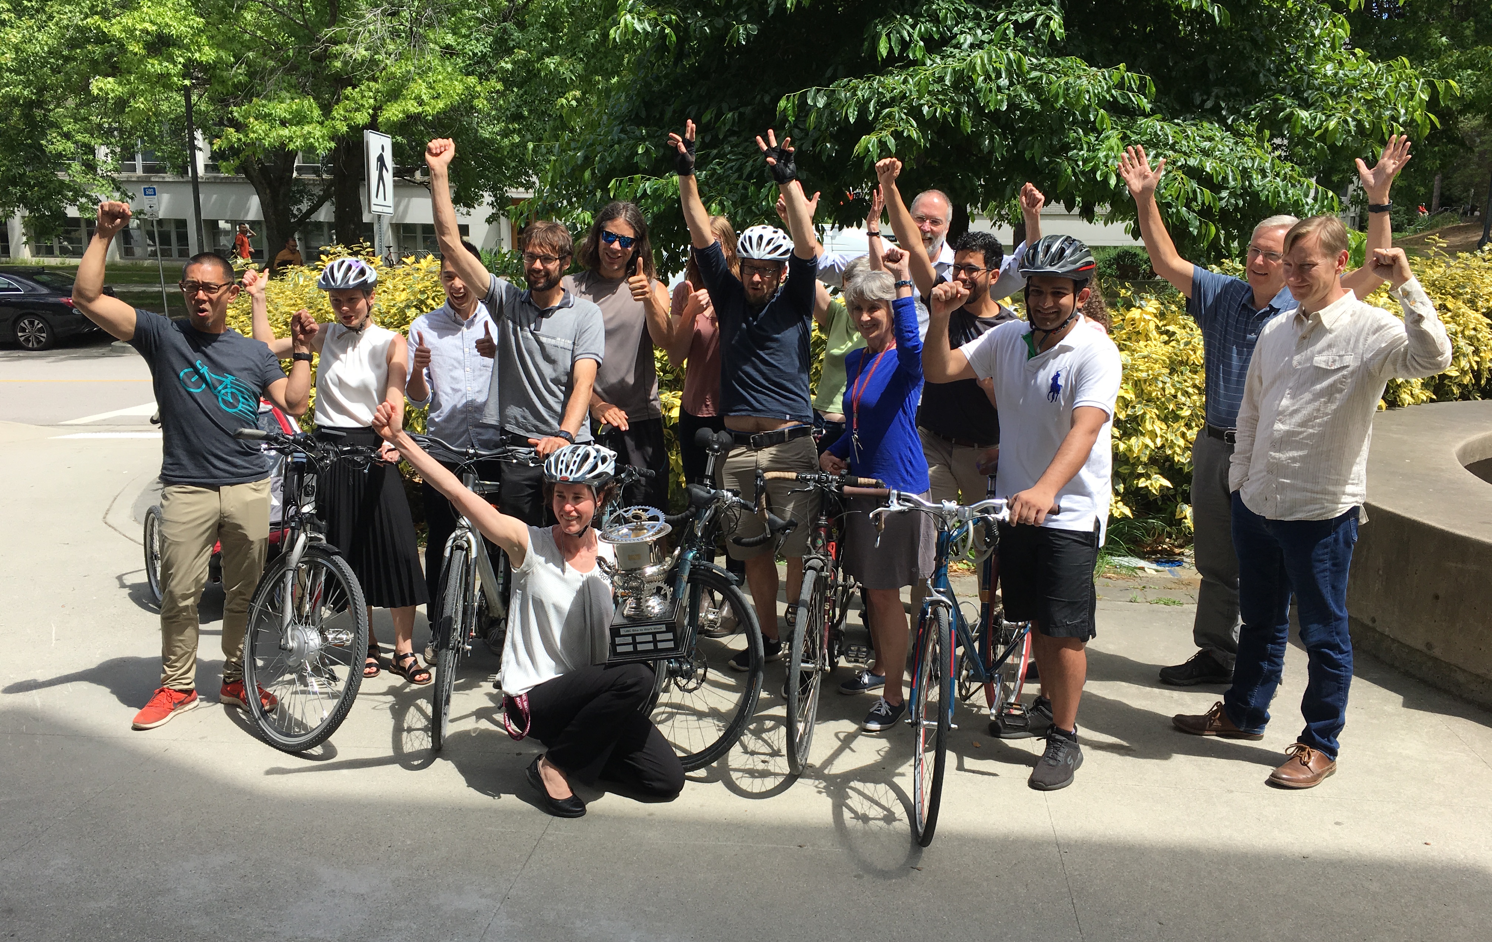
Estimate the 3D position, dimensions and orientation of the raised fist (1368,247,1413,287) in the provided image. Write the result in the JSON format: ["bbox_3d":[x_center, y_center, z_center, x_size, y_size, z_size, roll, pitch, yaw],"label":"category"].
[{"bbox_3d":[1.950,-0.617,3.781,0.115,0.115,0.110,-10,15,-44],"label":"raised fist"}]

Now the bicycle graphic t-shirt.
[{"bbox_3d":[-1.925,-0.260,4.497,0.530,0.610,0.280,-4,11,-20],"label":"bicycle graphic t-shirt"}]

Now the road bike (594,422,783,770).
[{"bbox_3d":[-0.170,0.387,4.678,0.580,1.000,1.620,0,11,0],"label":"road bike"}]

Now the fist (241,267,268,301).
[{"bbox_3d":[-1.885,-0.711,4.780,0.100,0.125,0.090,-2,10,-8],"label":"fist"}]

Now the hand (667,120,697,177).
[{"bbox_3d":[-0.238,-1.199,4.640,0.095,0.200,0.095,8,13,39],"label":"hand"}]

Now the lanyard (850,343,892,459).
[{"bbox_3d":[0.448,-0.250,4.470,0.145,0.425,0.155,5,12,29],"label":"lanyard"}]

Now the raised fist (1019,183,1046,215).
[{"bbox_3d":[1.170,-1.111,5.100,0.095,0.120,0.095,-3,10,-15],"label":"raised fist"}]

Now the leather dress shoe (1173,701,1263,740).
[{"bbox_3d":[1.680,0.873,4.481,0.300,0.120,0.110,2,11,13],"label":"leather dress shoe"}]

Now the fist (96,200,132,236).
[{"bbox_3d":[-2.234,-0.892,4.420,0.110,0.115,0.100,8,10,-16],"label":"fist"}]

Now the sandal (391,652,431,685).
[{"bbox_3d":[-1.346,0.795,5.030,0.090,0.080,0.240,-8,13,-38],"label":"sandal"}]

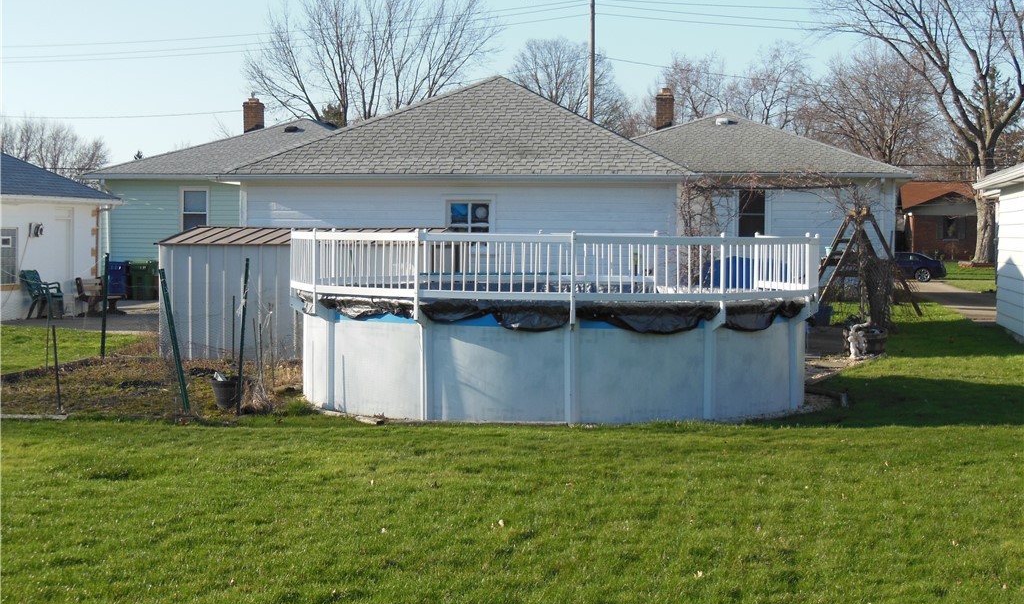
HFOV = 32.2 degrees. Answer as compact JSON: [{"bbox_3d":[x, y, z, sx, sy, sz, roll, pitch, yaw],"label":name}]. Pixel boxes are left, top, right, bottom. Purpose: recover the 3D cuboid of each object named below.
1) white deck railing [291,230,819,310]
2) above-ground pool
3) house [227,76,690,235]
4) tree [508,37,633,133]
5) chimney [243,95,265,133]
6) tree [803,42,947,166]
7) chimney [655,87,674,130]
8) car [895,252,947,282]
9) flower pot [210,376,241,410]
[{"bbox_3d":[0.458,-0.409,19.594,5.770,0.760,5.770,0,2,1],"label":"white deck railing"},{"bbox_3d":[0.454,0.130,19.616,5.770,1.830,5.770,0,2,1],"label":"above-ground pool"},{"bbox_3d":[-0.249,-1.742,31.236,7.548,4.421,7.500,1,2,11],"label":"house"},{"bbox_3d":[3.492,-8.849,104.725,7.336,13.560,7.336,1,2,11],"label":"tree"},{"bbox_3d":[-7.326,-5.259,50.329,0.460,1.250,0.460,1,2,11],"label":"chimney"},{"bbox_3d":[19.861,-7.906,97.752,8.061,12.486,8.061,1,2,11],"label":"tree"},{"bbox_3d":[4.374,-5.407,50.320,0.470,1.350,0.470,1,2,11],"label":"chimney"},{"bbox_3d":[18.059,-1.692,83.944,4.800,1.430,1.840,1,2,11],"label":"car"},{"bbox_3d":[-2.964,0.923,18.354,0.295,0.290,0.295,0,2,0],"label":"flower pot"}]

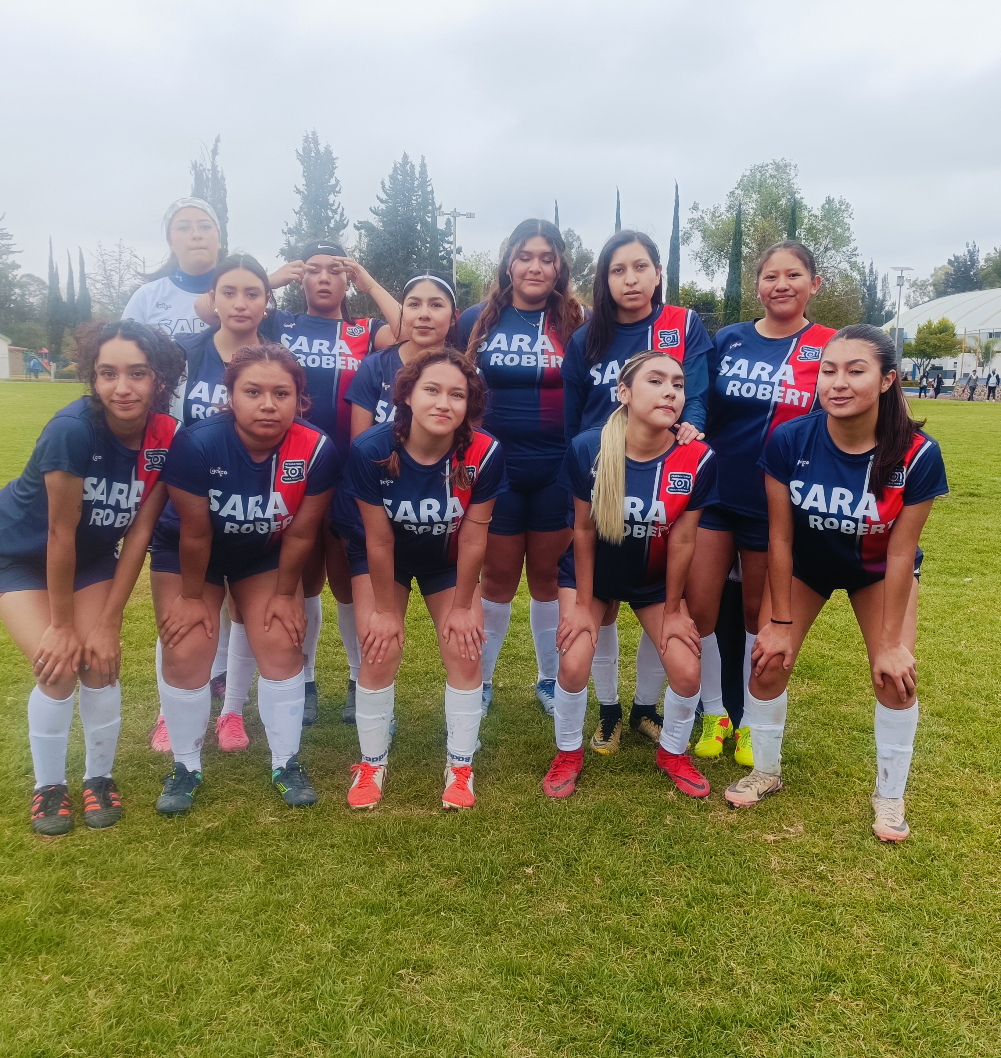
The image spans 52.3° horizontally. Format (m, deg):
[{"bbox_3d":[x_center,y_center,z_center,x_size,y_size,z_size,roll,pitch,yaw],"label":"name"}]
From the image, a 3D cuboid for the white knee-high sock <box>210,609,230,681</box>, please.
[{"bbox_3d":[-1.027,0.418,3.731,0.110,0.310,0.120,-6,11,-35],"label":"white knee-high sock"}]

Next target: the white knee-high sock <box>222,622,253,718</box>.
[{"bbox_3d":[-0.866,0.465,3.364,0.105,0.330,0.120,6,9,-16],"label":"white knee-high sock"}]

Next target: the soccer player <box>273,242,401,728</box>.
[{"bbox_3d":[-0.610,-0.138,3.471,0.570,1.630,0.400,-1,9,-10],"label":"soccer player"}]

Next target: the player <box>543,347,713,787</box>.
[{"bbox_3d":[0.391,0.127,2.937,0.492,1.246,0.741,1,9,6],"label":"player"}]

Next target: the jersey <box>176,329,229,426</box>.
[{"bbox_3d":[-0.844,-0.325,3.209,0.430,0.620,0.270,0,9,0],"label":"jersey"}]

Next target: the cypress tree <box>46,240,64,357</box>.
[{"bbox_3d":[-30.706,-15.561,70.000,1.250,8.500,1.250,0,9,0],"label":"cypress tree"}]

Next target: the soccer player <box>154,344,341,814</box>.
[{"bbox_3d":[-0.712,0.134,2.799,0.500,1.254,0.762,-2,9,-16],"label":"soccer player"}]

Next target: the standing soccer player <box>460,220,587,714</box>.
[{"bbox_3d":[0.086,-0.173,3.516,0.500,1.690,0.360,1,9,4],"label":"standing soccer player"}]

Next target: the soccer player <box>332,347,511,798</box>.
[{"bbox_3d":[-0.215,0.129,2.905,0.500,1.280,0.620,-1,9,-7],"label":"soccer player"}]

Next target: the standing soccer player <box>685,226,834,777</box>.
[{"bbox_3d":[0.810,-0.065,3.128,0.480,1.600,0.360,3,10,20],"label":"standing soccer player"}]

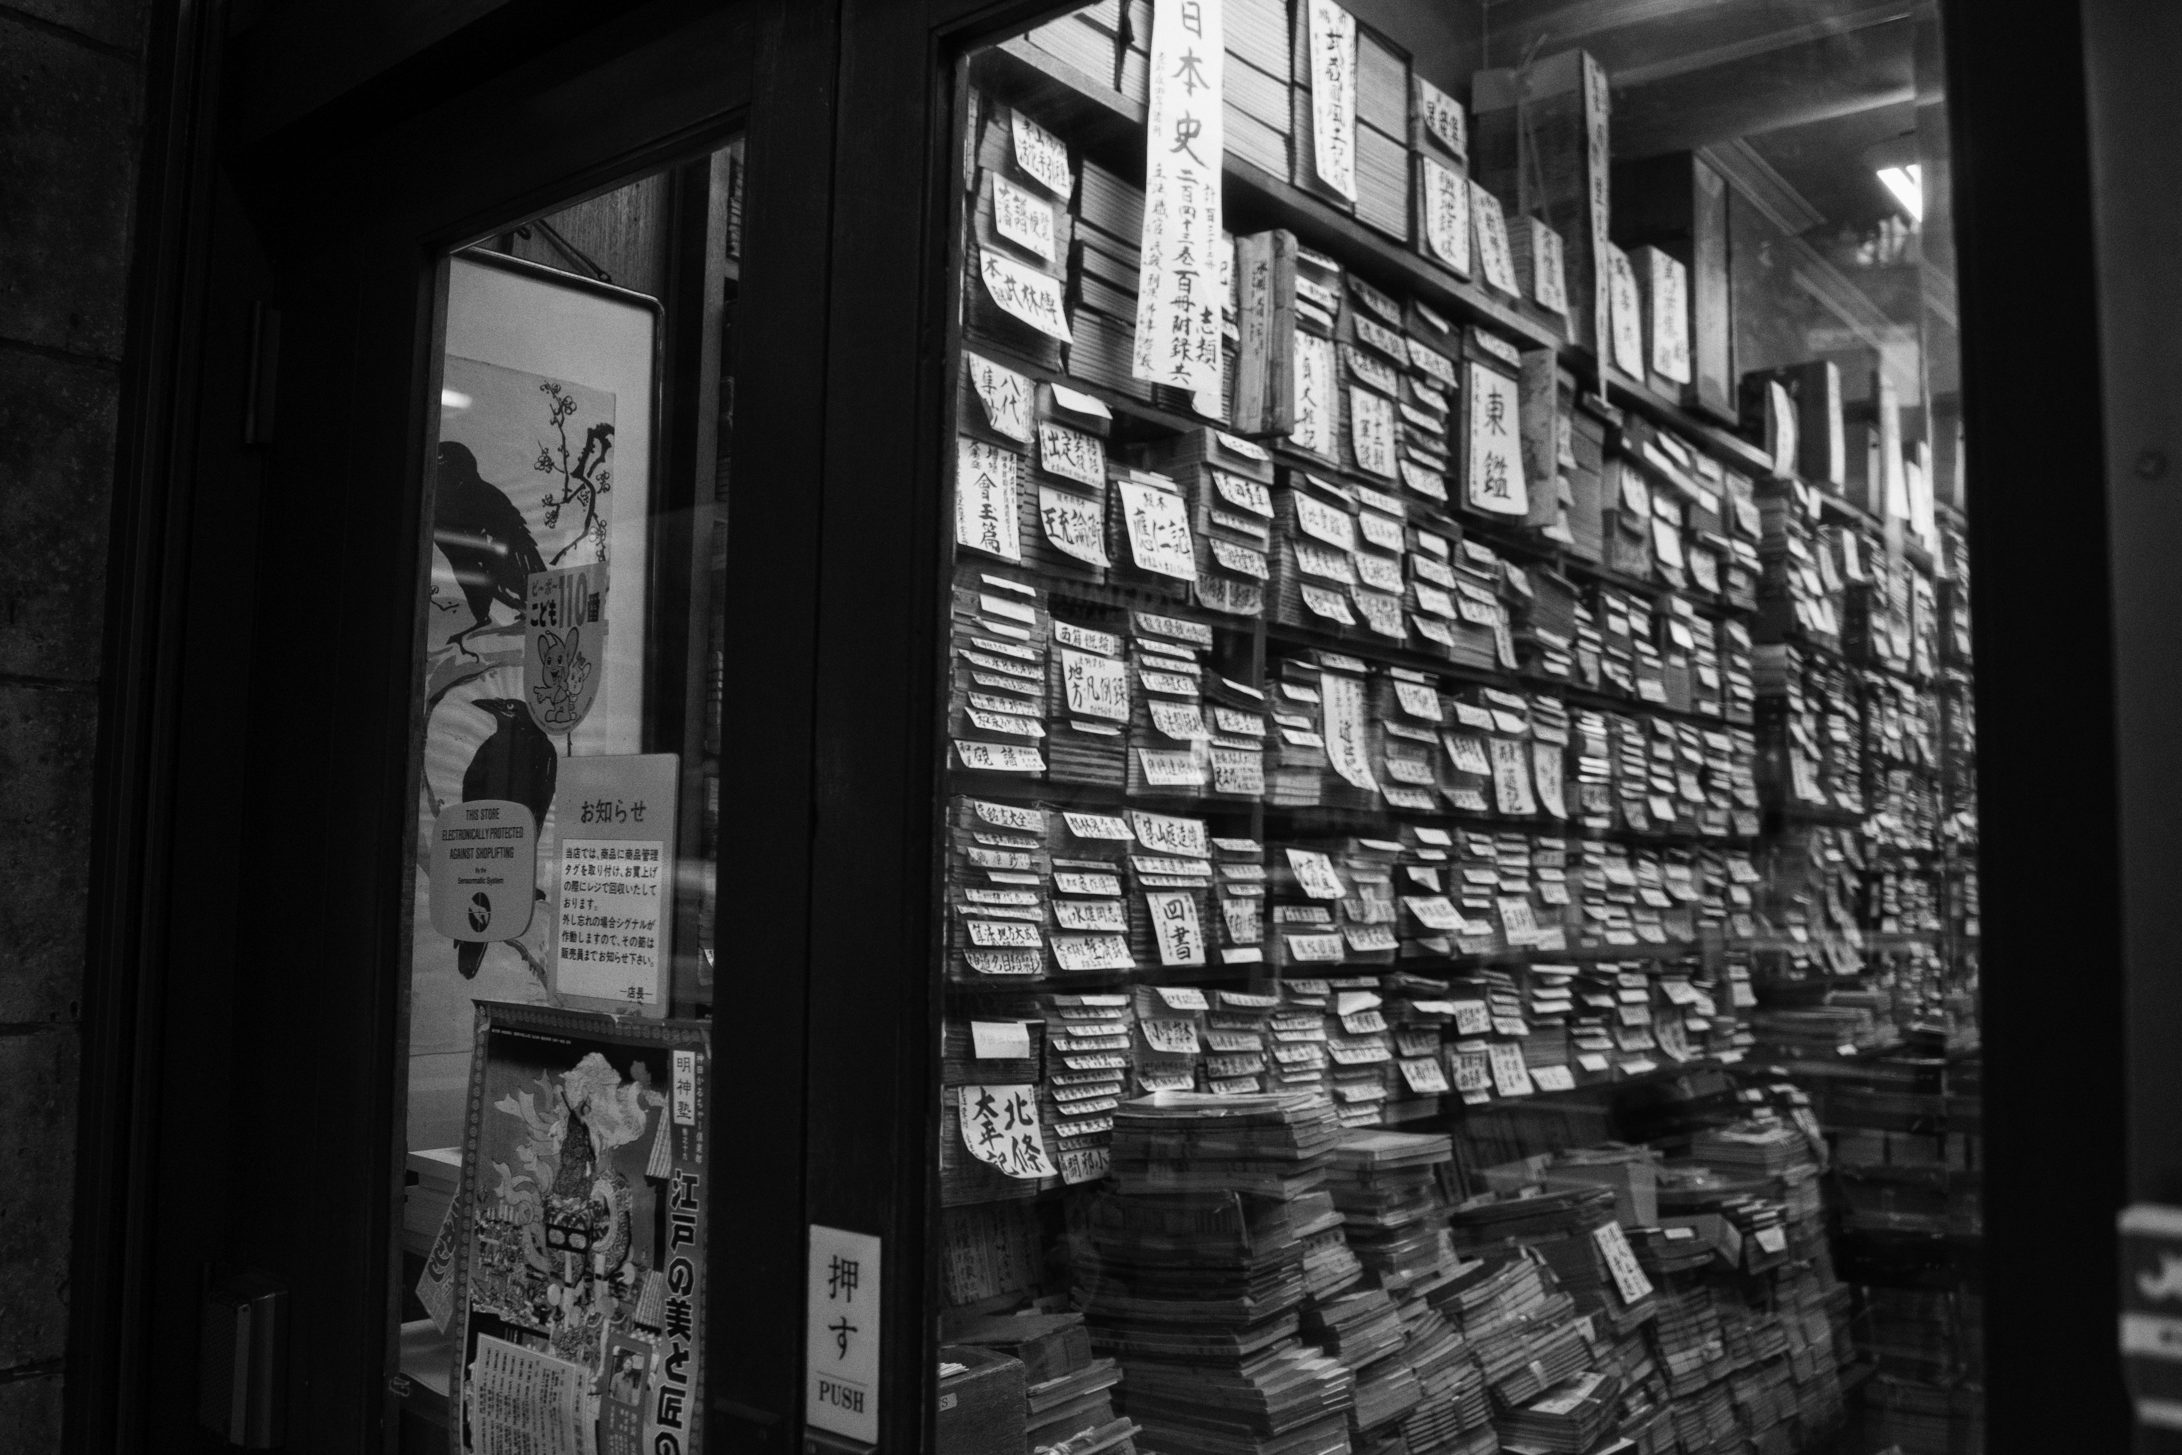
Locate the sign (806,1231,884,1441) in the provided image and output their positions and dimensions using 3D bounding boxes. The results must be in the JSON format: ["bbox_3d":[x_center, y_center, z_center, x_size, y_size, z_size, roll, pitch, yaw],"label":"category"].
[{"bbox_3d":[-0.176,0.430,1.206,0.070,0.140,0.004,-3,-7,37],"label":"sign"}]

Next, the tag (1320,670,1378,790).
[{"bbox_3d":[0.425,0.006,2.760,0.025,0.184,0.125,-17,-16,39],"label":"tag"}]

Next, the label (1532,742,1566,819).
[{"bbox_3d":[0.901,0.105,3.311,0.018,0.143,0.108,-12,-12,40],"label":"label"}]

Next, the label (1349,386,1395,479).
[{"bbox_3d":[0.482,-0.498,2.881,0.012,0.142,0.127,-10,-12,40],"label":"label"}]

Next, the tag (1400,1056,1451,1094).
[{"bbox_3d":[0.569,0.591,2.882,0.006,0.057,0.118,-36,-27,33],"label":"tag"}]

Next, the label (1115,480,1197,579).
[{"bbox_3d":[0.098,-0.277,2.410,0.010,0.130,0.143,-21,-18,38],"label":"label"}]

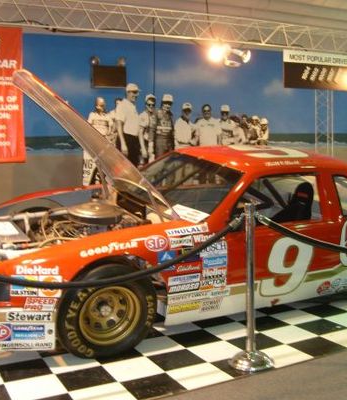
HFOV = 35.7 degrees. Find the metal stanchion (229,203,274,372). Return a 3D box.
[{"bbox_3d":[0.470,0.525,3.322,0.275,1.011,0.275,-2,5,0],"label":"metal stanchion"}]

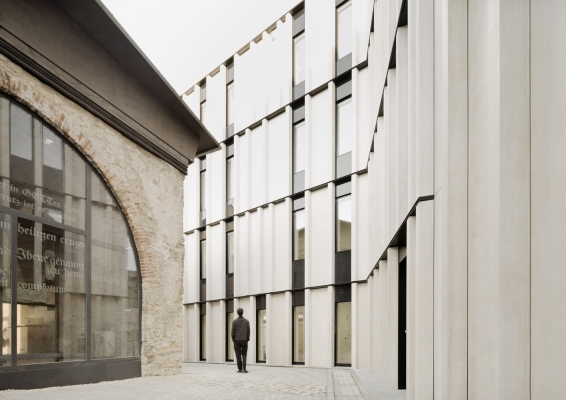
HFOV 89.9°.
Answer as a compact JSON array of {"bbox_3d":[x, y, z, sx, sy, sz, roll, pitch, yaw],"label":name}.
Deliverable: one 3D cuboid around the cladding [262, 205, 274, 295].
[{"bbox_3d":[-0.589,1.882,10.770,0.570,3.300,0.180,0,0,34],"label":"cladding"}]

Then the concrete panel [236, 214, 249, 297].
[{"bbox_3d":[-1.645,2.233,11.504,0.750,3.300,0.180,0,0,34],"label":"concrete panel"}]

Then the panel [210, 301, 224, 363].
[{"bbox_3d":[-2.897,5.773,12.342,0.850,2.650,0.180,0,0,34],"label":"panel"}]

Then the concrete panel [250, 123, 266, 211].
[{"bbox_3d":[-1.028,-1.342,11.347,0.816,3.227,0.150,0,0,33],"label":"concrete panel"}]

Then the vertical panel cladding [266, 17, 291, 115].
[{"bbox_3d":[-0.167,-4.979,10.487,1.150,3.250,0.200,0,0,34],"label":"vertical panel cladding"}]

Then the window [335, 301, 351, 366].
[{"bbox_3d":[1.977,4.323,9.124,0.605,2.065,0.120,0,0,33],"label":"window"}]

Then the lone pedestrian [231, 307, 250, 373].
[{"bbox_3d":[-1.119,3.744,7.550,0.500,1.730,0.320,0,0,-6],"label":"lone pedestrian"}]

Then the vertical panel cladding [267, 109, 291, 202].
[{"bbox_3d":[-0.129,-1.625,10.462,1.080,3.300,0.200,0,0,34],"label":"vertical panel cladding"}]

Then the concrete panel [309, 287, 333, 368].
[{"bbox_3d":[1.301,4.401,9.836,0.860,2.815,0.180,0,0,33],"label":"concrete panel"}]

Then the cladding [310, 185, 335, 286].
[{"bbox_3d":[1.292,1.187,9.395,0.941,3.378,0.200,0,0,33],"label":"cladding"}]

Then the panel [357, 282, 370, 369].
[{"bbox_3d":[2.551,4.001,9.013,0.401,2.775,0.150,0,0,33],"label":"panel"}]

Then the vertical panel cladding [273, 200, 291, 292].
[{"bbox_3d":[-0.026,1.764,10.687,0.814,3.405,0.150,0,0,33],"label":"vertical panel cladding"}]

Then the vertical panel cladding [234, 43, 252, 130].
[{"bbox_3d":[-1.552,-4.345,11.272,0.914,3.293,0.200,0,0,33],"label":"vertical panel cladding"}]

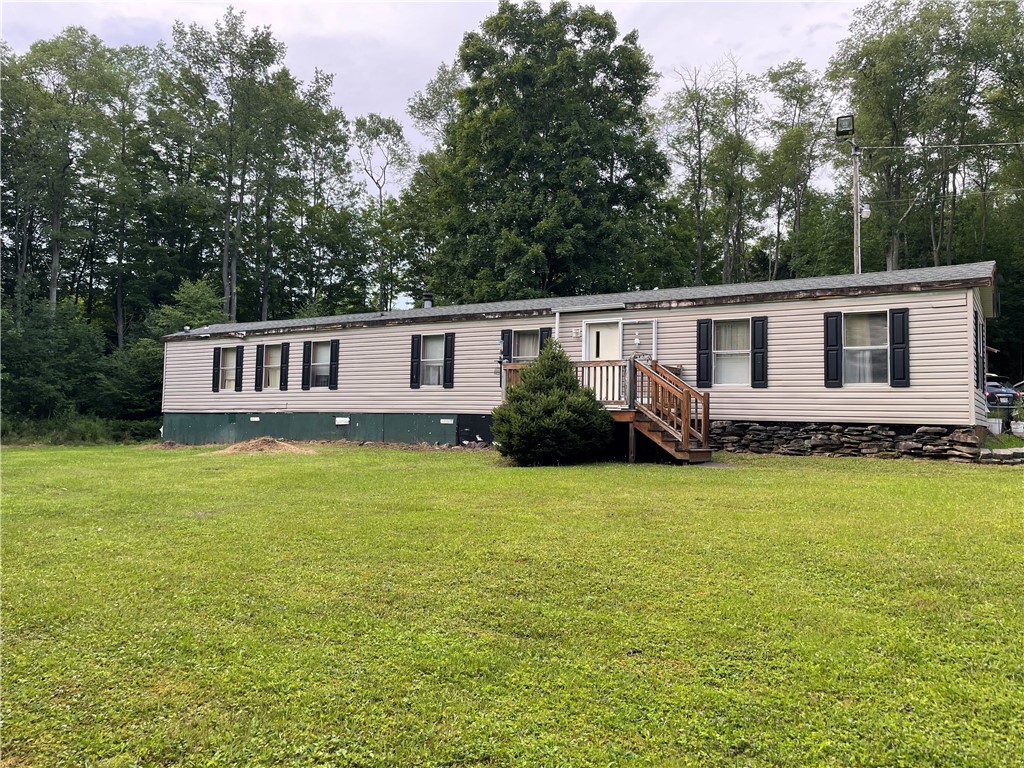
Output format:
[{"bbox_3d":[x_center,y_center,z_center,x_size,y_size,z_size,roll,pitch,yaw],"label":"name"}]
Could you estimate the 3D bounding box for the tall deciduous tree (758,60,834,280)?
[{"bbox_3d":[14.152,-7.297,38.405,3.795,18.075,3.795,-1,-3,33],"label":"tall deciduous tree"}]

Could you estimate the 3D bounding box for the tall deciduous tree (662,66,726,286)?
[{"bbox_3d":[9.405,-7.180,38.397,3.195,17.689,3.195,-1,-3,33],"label":"tall deciduous tree"}]

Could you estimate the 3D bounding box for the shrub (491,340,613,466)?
[{"bbox_3d":[0.745,0.339,14.552,2.281,2.332,2.281,1,-3,0],"label":"shrub"}]

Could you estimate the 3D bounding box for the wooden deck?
[{"bbox_3d":[1.983,0.518,15.612,4.044,1.989,1.850,-1,-3,33],"label":"wooden deck"}]

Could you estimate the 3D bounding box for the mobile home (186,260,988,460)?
[{"bbox_3d":[-0.620,-0.172,20.910,23.269,4.100,4.370,-1,-3,33],"label":"mobile home"}]

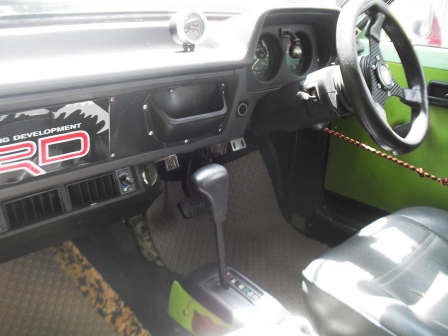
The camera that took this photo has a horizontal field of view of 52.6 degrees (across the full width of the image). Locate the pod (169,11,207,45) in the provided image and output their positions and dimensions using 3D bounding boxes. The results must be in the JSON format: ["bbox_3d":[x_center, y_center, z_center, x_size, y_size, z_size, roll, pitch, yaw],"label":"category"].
[{"bbox_3d":[-0.073,-0.289,0.930,0.041,0.067,0.066,11,20,43],"label":"pod"}]

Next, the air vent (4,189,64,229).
[{"bbox_3d":[-0.315,0.066,0.749,0.030,0.045,0.096,-1,12,45],"label":"air vent"}]

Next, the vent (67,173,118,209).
[{"bbox_3d":[-0.241,0.042,0.822,0.030,0.045,0.096,-1,12,45],"label":"vent"}]

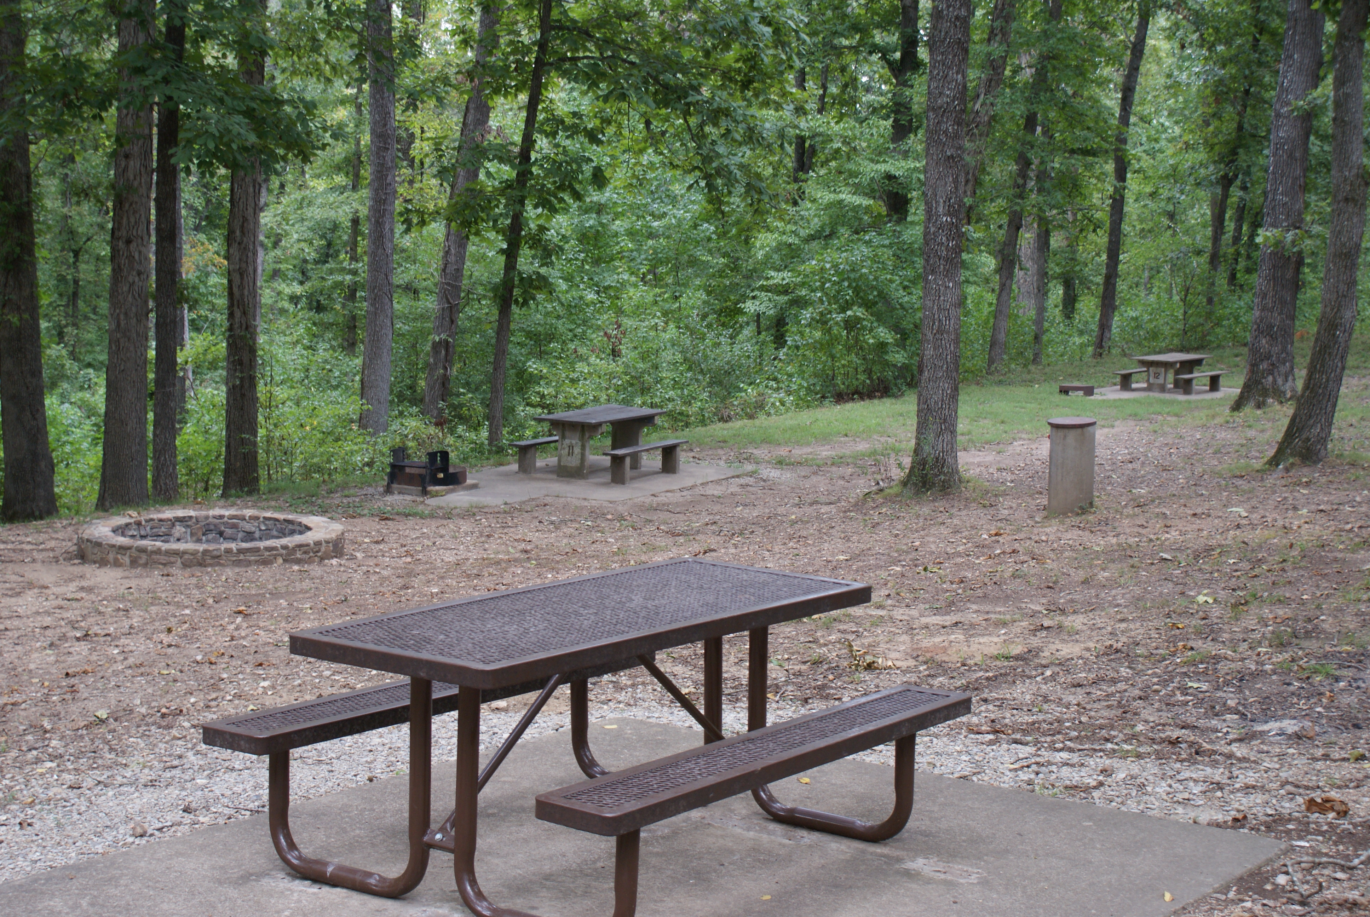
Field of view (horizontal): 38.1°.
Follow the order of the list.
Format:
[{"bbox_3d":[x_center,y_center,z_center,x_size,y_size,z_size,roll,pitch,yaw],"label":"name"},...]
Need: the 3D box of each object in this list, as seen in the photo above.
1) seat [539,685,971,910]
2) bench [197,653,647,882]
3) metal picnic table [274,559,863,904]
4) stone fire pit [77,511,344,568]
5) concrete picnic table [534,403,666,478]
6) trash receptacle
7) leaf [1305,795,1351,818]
[{"bbox_3d":[0.260,1.031,5.612,0.275,0.459,1.820,5,7,37],"label":"seat"},{"bbox_3d":[-0.764,0.943,6.387,0.275,0.459,1.820,5,7,37],"label":"bench"},{"bbox_3d":[-0.250,0.829,5.984,0.763,0.772,1.829,5,7,37],"label":"metal picnic table"},{"bbox_3d":[-3.446,0.570,14.476,1.880,0.152,1.880,1,6,0],"label":"stone fire pit"},{"bbox_3d":[-1.069,-0.204,25.538,0.830,0.770,1.960,4,7,26],"label":"concrete picnic table"},{"bbox_3d":[3.281,0.064,16.800,0.411,0.811,0.411,1,7,0],"label":"trash receptacle"},{"bbox_3d":[2.202,1.184,6.784,0.125,0.045,0.100,0,6,-6],"label":"leaf"}]

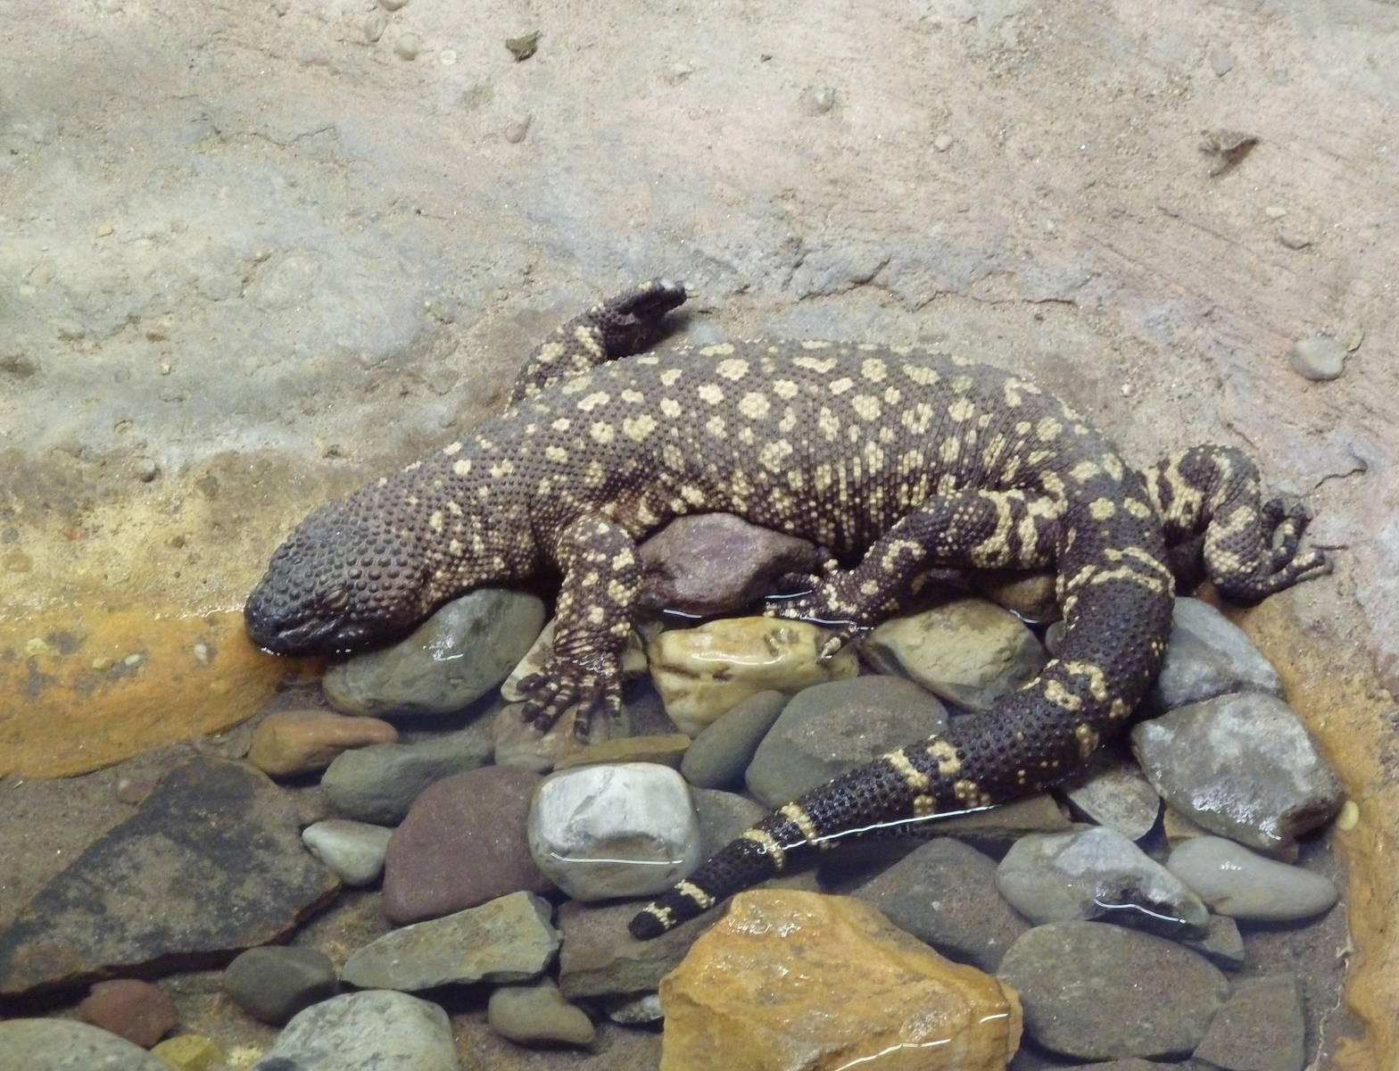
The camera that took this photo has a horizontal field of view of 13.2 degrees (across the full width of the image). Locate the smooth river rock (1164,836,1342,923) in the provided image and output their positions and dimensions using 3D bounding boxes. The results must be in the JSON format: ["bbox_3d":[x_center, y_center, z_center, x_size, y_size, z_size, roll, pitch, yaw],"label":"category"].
[{"bbox_3d":[0.195,0.121,2.136,0.062,0.021,0.028,14,44,15],"label":"smooth river rock"}]

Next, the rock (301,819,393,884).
[{"bbox_3d":[-0.124,0.112,2.146,0.035,0.019,0.023,12,43,13],"label":"rock"}]

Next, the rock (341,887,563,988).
[{"bbox_3d":[-0.087,0.141,2.113,0.077,0.019,0.033,-11,43,-12],"label":"rock"}]

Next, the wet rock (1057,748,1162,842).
[{"bbox_3d":[0.147,0.092,2.168,0.039,0.020,0.038,14,44,15],"label":"wet rock"}]

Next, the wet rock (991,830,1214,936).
[{"bbox_3d":[0.142,0.122,2.135,0.077,0.028,0.037,15,44,16],"label":"wet rock"}]

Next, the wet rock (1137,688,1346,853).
[{"bbox_3d":[0.193,0.085,2.176,0.070,0.041,0.060,-15,44,-16],"label":"wet rock"}]

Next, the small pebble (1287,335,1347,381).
[{"bbox_3d":[0.236,-0.068,2.314,0.022,0.013,0.019,0,42,0],"label":"small pebble"}]

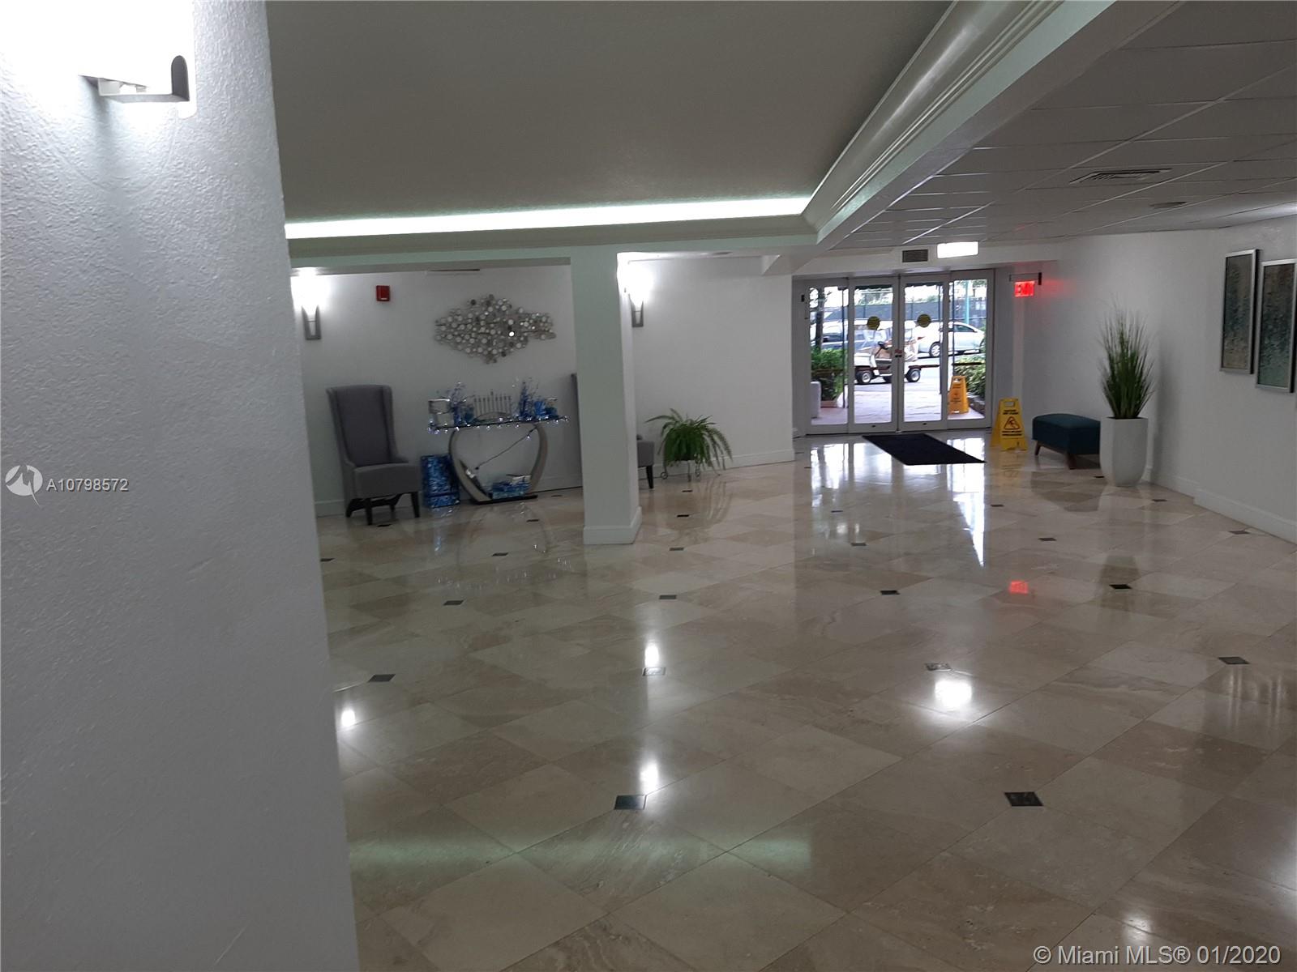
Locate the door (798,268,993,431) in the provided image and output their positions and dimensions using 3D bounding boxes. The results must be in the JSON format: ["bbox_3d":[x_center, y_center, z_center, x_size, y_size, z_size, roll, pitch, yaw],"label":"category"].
[{"bbox_3d":[3.542,-1.853,13.769,2.680,2.170,0.120,-2,9,4],"label":"door"}]

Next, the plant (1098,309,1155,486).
[{"bbox_3d":[4.291,-0.796,8.767,0.500,1.580,0.500,-2,9,4],"label":"plant"}]

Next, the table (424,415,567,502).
[{"bbox_3d":[-1.457,-0.262,9.632,1.320,0.790,0.370,-7,10,-25],"label":"table"}]

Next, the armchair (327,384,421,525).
[{"bbox_3d":[-2.506,-0.302,8.920,0.620,1.190,0.730,-7,10,-25],"label":"armchair"}]

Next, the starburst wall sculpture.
[{"bbox_3d":[-1.487,-1.544,9.557,1.178,0.659,0.080,-7,10,-25],"label":"starburst wall sculpture"}]

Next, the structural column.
[{"bbox_3d":[-0.327,-0.700,7.554,0.370,2.200,0.750,-2,9,4],"label":"structural column"}]

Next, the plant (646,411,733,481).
[{"bbox_3d":[0.444,-0.437,10.364,0.840,0.730,0.680,-7,10,-25],"label":"plant"}]

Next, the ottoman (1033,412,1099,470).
[{"bbox_3d":[4.541,-0.490,10.403,0.470,0.440,1.170,-2,9,4],"label":"ottoman"}]

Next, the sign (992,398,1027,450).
[{"bbox_3d":[4.280,-0.745,11.549,0.290,0.610,0.420,-2,9,7],"label":"sign"}]

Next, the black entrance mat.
[{"bbox_3d":[3.324,-0.475,12.038,0.900,0.012,2.990,-2,9,4],"label":"black entrance mat"}]

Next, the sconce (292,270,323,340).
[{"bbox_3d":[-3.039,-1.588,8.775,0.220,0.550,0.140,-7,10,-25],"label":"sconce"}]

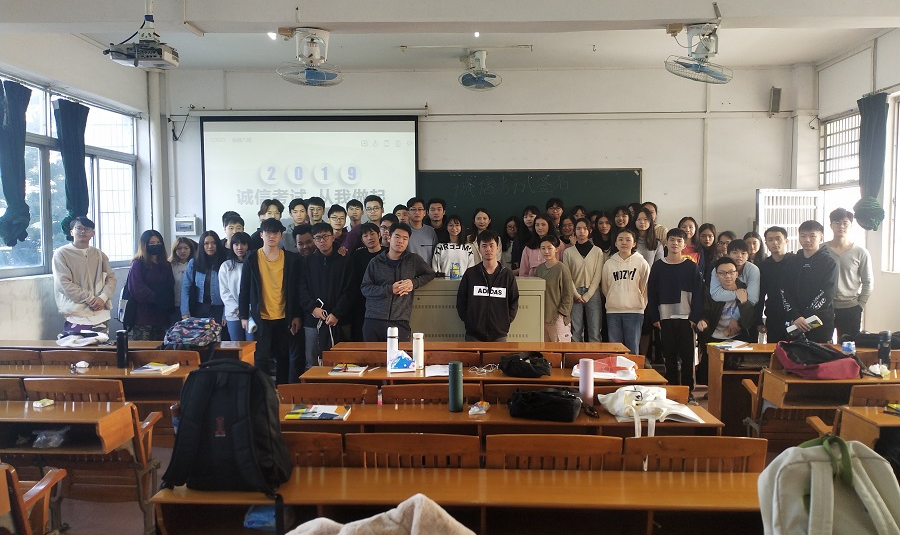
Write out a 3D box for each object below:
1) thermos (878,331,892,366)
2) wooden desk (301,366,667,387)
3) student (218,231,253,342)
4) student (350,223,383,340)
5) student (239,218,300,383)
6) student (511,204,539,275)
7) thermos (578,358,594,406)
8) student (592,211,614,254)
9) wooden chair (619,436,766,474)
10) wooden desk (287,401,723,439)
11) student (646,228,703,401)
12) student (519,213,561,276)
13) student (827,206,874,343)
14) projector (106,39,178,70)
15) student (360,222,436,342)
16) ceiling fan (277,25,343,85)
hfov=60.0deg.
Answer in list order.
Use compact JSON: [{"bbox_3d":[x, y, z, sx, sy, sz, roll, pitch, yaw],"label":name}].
[{"bbox_3d":[2.797,0.546,5.011,0.075,0.250,0.075,0,3,2],"label":"thermos"},{"bbox_3d":[0.196,1.039,4.875,2.210,0.758,0.384,0,3,2],"label":"wooden desk"},{"bbox_3d":[-1.914,0.485,7.093,0.430,1.610,0.280,0,3,-10],"label":"student"},{"bbox_3d":[-0.766,0.450,7.160,0.470,1.710,0.300,0,3,2],"label":"student"},{"bbox_3d":[-1.479,0.460,6.428,0.520,1.720,0.300,0,3,-8],"label":"student"},{"bbox_3d":[0.799,0.210,8.198,0.450,1.718,0.280,0,3,4],"label":"student"},{"bbox_3d":[0.710,0.596,4.042,0.075,0.241,0.075,0,3,0],"label":"thermos"},{"bbox_3d":[1.618,0.224,8.219,0.430,1.624,0.270,0,3,6],"label":"student"},{"bbox_3d":[0.946,1.100,3.155,0.551,0.893,0.420,0,3,2],"label":"wooden chair"},{"bbox_3d":[0.157,1.117,3.901,2.246,0.778,0.391,0,3,2],"label":"wooden desk"},{"bbox_3d":[2.167,0.472,7.530,0.520,1.694,0.300,0,3,9],"label":"student"},{"bbox_3d":[0.956,0.263,8.195,0.440,1.626,0.280,0,3,2],"label":"student"},{"bbox_3d":[3.374,0.424,6.756,0.540,1.866,0.300,1,3,15],"label":"student"},{"bbox_3d":[-1.791,-1.244,4.594,0.314,0.095,0.235,0,3,2],"label":"projector"},{"bbox_3d":[-0.449,0.464,6.546,0.620,1.680,0.340,0,3,-7],"label":"student"},{"bbox_3d":[-0.946,-1.429,5.289,0.460,0.392,0.460,0,3,0],"label":"ceiling fan"}]

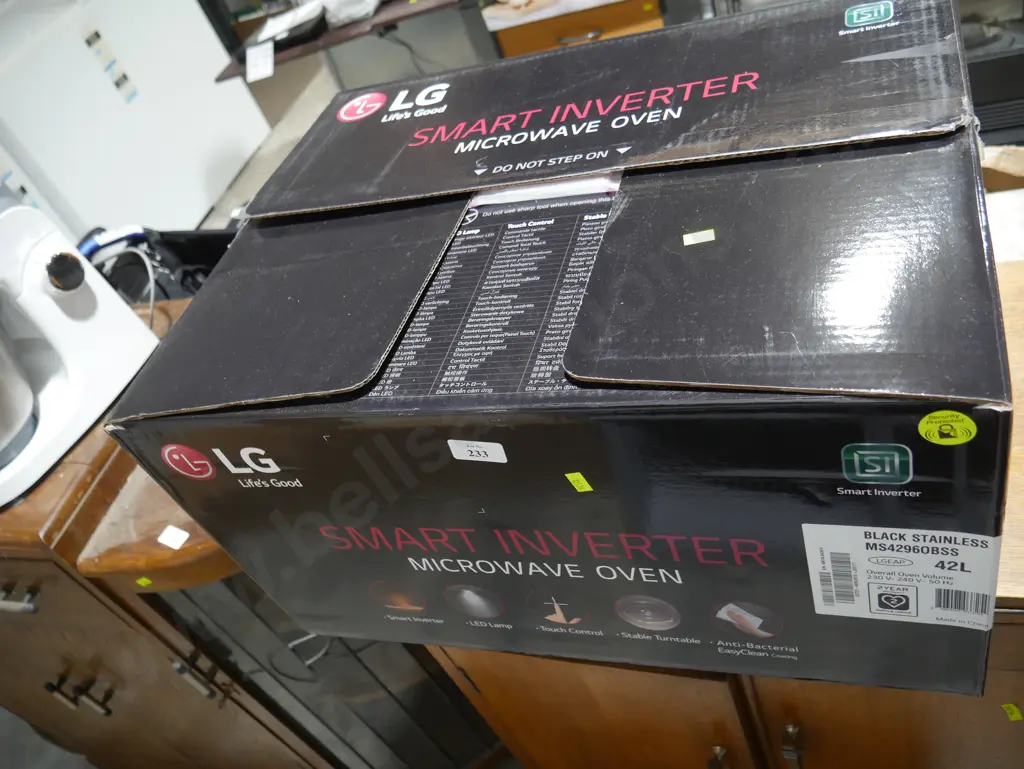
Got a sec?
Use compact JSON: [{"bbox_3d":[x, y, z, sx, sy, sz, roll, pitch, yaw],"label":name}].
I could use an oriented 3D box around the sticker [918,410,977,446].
[{"bbox_3d":[0.222,0.022,0.422,0.027,0.027,0.002,-2,46,24],"label":"sticker"}]

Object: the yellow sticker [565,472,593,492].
[{"bbox_3d":[0.044,0.064,0.540,0.012,0.021,0.002,-10,42,31],"label":"yellow sticker"}]

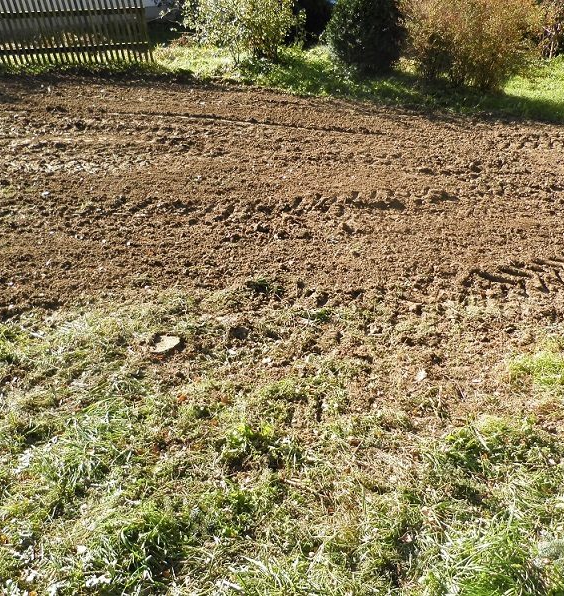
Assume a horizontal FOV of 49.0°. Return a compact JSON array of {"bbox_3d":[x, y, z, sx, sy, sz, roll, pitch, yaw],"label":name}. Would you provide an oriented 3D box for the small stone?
[{"bbox_3d":[-0.626,0.250,3.300,0.165,0.055,0.125,-4,32,0],"label":"small stone"}]

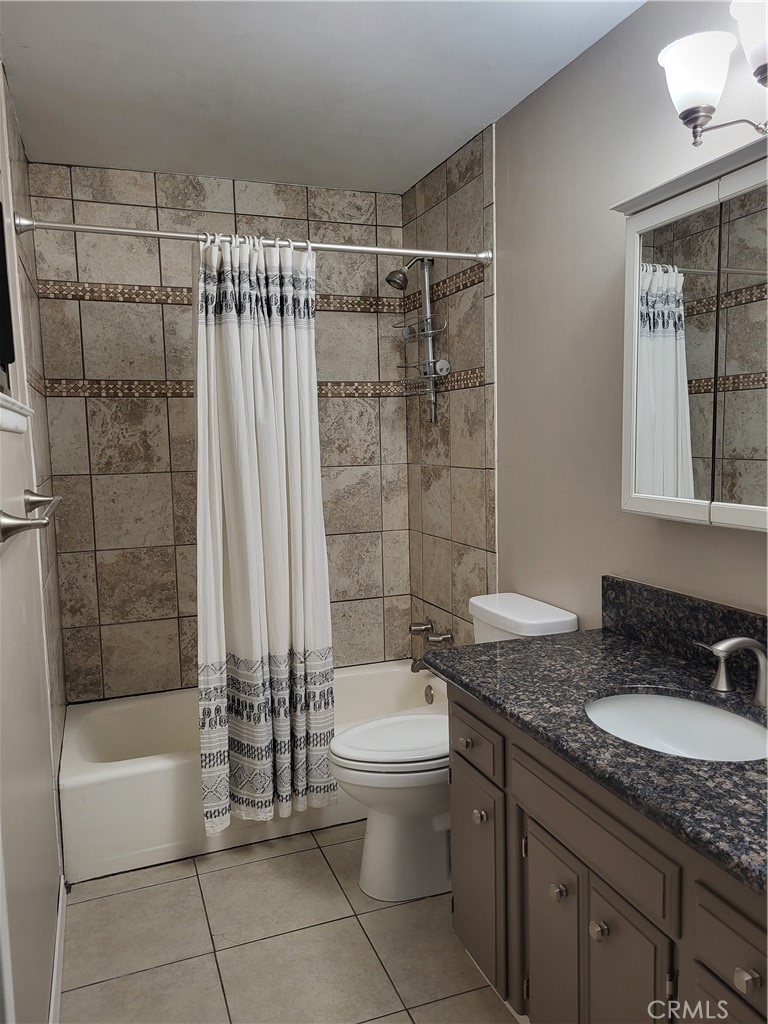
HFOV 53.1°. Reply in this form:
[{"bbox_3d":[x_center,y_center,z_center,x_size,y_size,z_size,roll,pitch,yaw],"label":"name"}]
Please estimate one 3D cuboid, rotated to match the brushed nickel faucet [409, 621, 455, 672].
[{"bbox_3d":[0.185,0.580,3.266,0.150,0.194,0.258,-4,7,-20],"label":"brushed nickel faucet"}]

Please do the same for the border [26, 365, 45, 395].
[{"bbox_3d":[-1.162,-0.438,2.598,0.012,0.067,0.851,-4,7,-20],"label":"border"}]

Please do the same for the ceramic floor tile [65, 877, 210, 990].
[{"bbox_3d":[-0.705,1.192,2.200,0.382,0.011,0.389,-4,7,-20],"label":"ceramic floor tile"}]

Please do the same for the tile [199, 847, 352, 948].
[{"bbox_3d":[-0.337,1.170,2.336,0.404,0.011,0.389,-4,7,-20],"label":"tile"}]

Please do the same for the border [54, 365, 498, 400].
[{"bbox_3d":[-0.475,-0.486,2.901,1.515,0.067,0.760,-4,7,-20],"label":"border"}]

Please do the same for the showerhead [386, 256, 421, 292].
[{"bbox_3d":[0.084,-0.971,3.117,0.156,0.137,0.089,-4,7,-20],"label":"showerhead"}]

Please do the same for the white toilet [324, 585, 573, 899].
[{"bbox_3d":[0.191,0.738,2.451,0.696,0.800,0.427,-4,7,-20],"label":"white toilet"}]

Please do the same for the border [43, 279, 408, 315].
[{"bbox_3d":[-0.614,-0.890,3.210,1.515,0.063,0.012,-4,7,-20],"label":"border"}]

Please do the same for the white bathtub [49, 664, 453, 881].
[{"bbox_3d":[-0.438,0.915,3.036,1.515,0.350,0.796,-4,7,-20],"label":"white bathtub"}]

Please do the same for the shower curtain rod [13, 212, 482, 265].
[{"bbox_3d":[-0.340,-0.868,2.474,1.515,0.062,0.062,-4,7,-20],"label":"shower curtain rod"}]

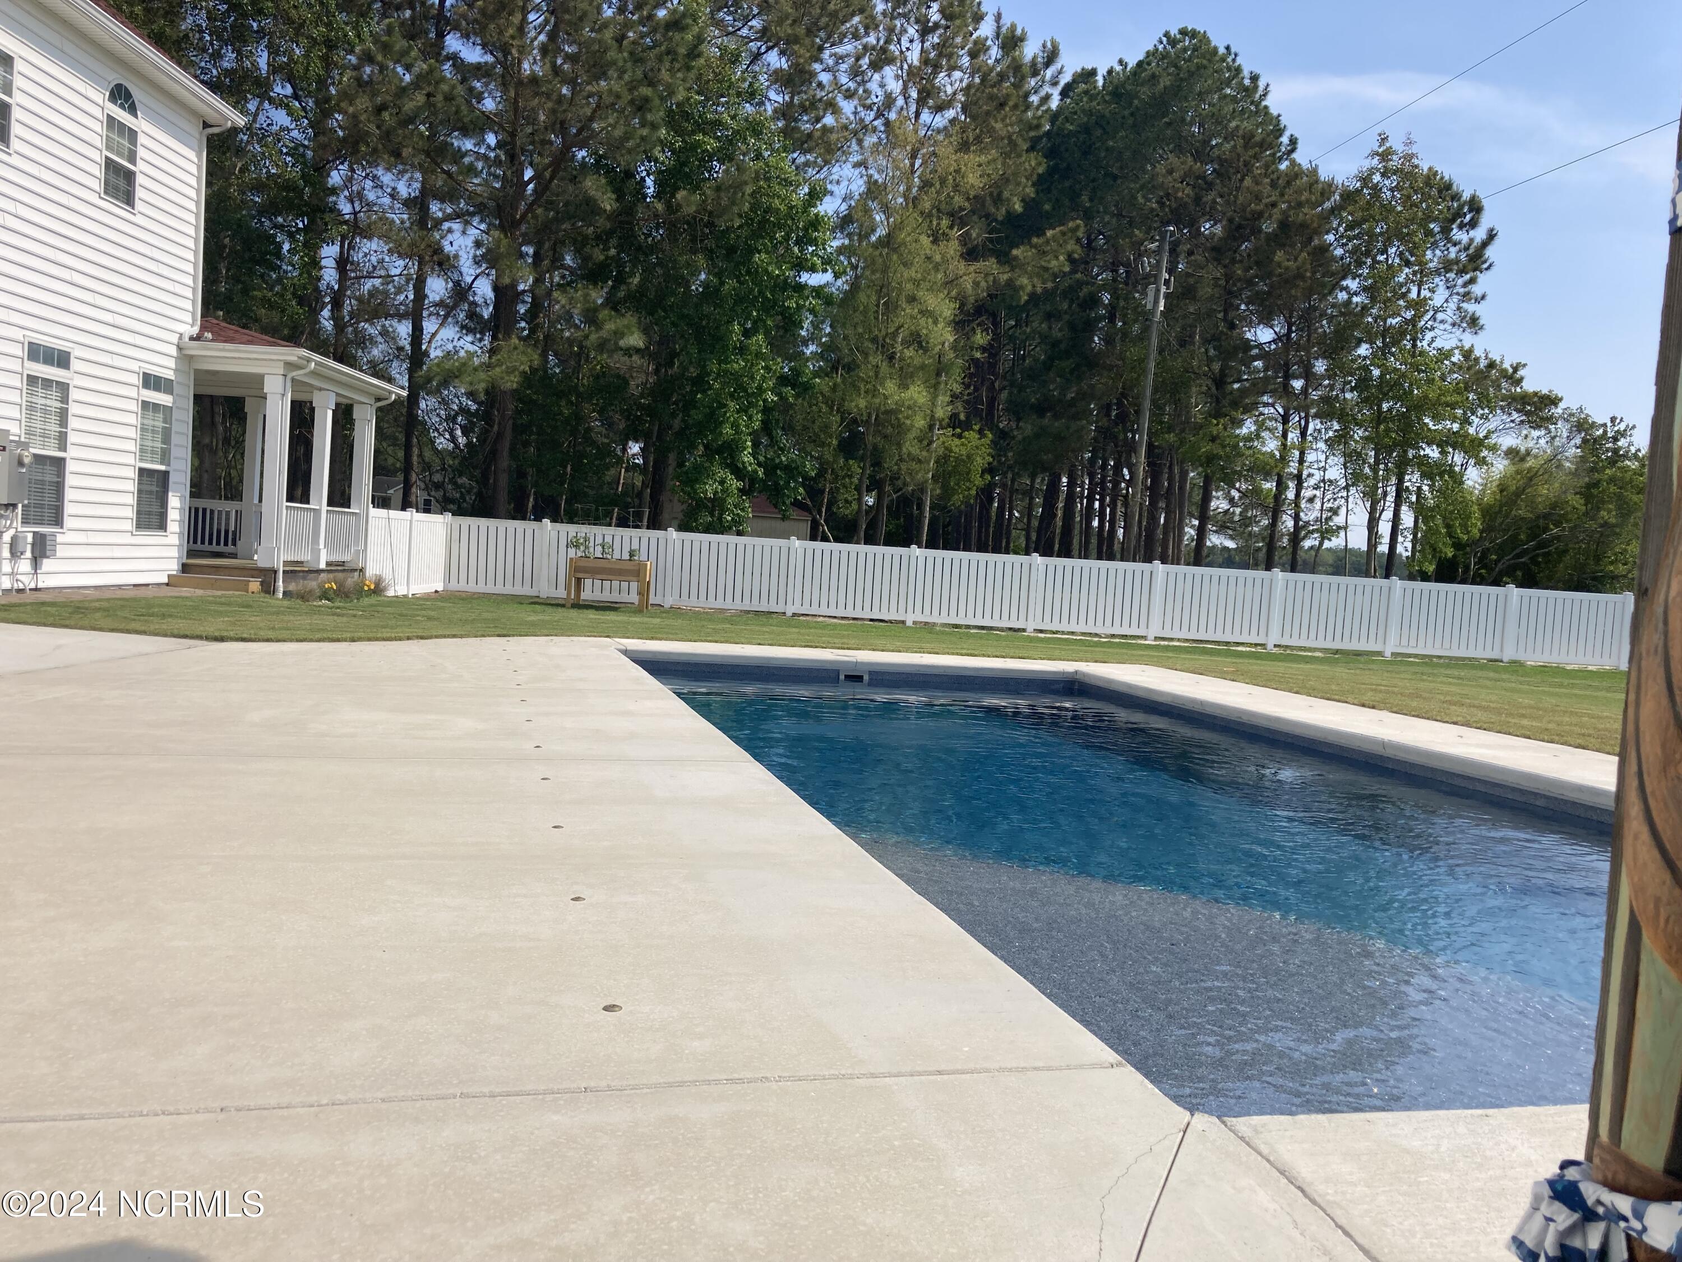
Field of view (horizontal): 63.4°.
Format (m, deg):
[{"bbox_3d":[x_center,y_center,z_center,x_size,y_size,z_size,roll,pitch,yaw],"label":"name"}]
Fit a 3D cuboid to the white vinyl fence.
[{"bbox_3d":[4.196,-0.601,24.851,24.027,1.686,5.140,3,3,-2],"label":"white vinyl fence"}]

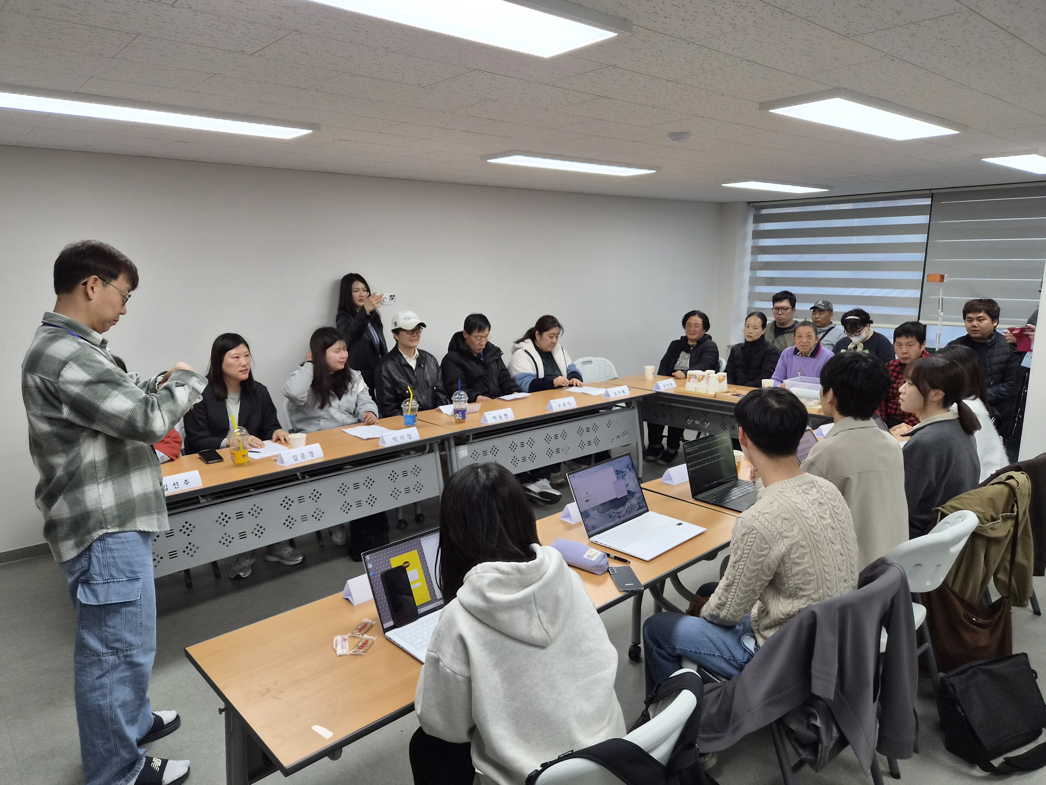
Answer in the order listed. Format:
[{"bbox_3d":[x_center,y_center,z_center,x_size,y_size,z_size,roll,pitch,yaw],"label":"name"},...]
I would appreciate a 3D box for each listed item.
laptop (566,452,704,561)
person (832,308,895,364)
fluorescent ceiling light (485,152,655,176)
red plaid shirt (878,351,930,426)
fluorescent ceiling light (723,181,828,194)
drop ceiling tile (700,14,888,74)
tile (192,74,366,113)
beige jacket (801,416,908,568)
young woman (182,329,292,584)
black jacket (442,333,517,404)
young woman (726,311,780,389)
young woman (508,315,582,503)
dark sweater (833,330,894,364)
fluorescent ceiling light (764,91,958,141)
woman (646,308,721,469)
[{"bbox_3d":[0.395,0.385,2.403,0.345,0.225,0.342,-11,15,-44],"label":"laptop"},{"bbox_3d":[2.448,0.034,5.140,0.480,1.280,0.720,9,15,42],"label":"person"},{"bbox_3d":[0.340,-1.435,4.394,1.285,0.032,0.315,-10,14,-41],"label":"fluorescent ceiling light"},{"bbox_3d":[2.317,0.064,4.144,0.500,0.640,0.480,9,14,40],"label":"red plaid shirt"},{"bbox_3d":[2.116,-1.712,5.784,1.220,0.040,0.310,-10,14,-40],"label":"fluorescent ceiling light"},{"bbox_3d":[0.799,-1.006,2.031,0.600,0.018,0.300,-10,14,-40],"label":"drop ceiling tile"},{"bbox_3d":[-0.868,-1.093,2.550,0.600,0.020,0.300,-10,14,-41],"label":"tile"},{"bbox_3d":[1.106,0.409,2.483,0.500,0.660,0.420,-10,15,-41],"label":"beige jacket"},{"bbox_3d":[-1.524,0.334,3.772,0.530,1.285,0.700,-10,14,-41],"label":"young woman"},{"bbox_3d":[-0.307,-0.070,4.919,0.580,0.700,0.520,-10,14,-41],"label":"black jacket"},{"bbox_3d":[1.627,0.045,5.163,0.480,1.265,0.750,7,14,36],"label":"young woman"},{"bbox_3d":[0.197,0.048,5.229,0.620,1.250,0.720,-10,15,-41],"label":"young woman"},{"bbox_3d":[2.455,-0.166,5.182,0.360,0.600,0.500,-11,15,-42],"label":"dark sweater"},{"bbox_3d":[1.501,-1.163,2.972,1.220,0.040,0.310,-10,14,-40],"label":"fluorescent ceiling light"},{"bbox_3d":[1.344,-0.064,5.730,0.550,1.240,0.650,8,14,36],"label":"woman"}]

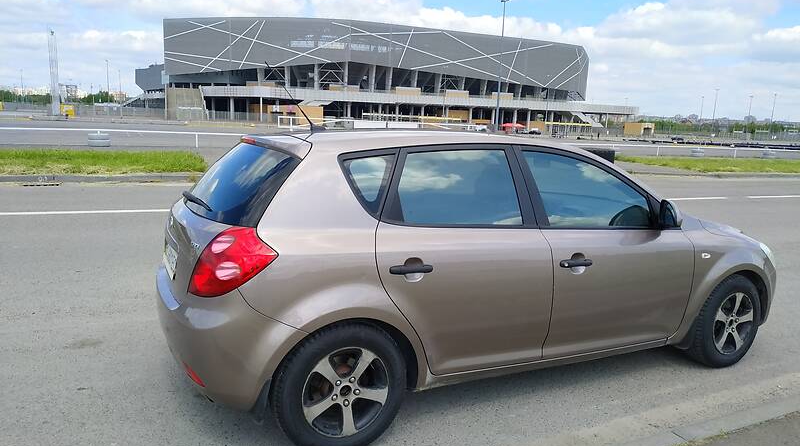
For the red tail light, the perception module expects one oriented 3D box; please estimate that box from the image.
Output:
[{"bbox_3d":[-0.697,0.171,2.313,0.320,0.300,0.260,-7,13,-42],"label":"red tail light"}]

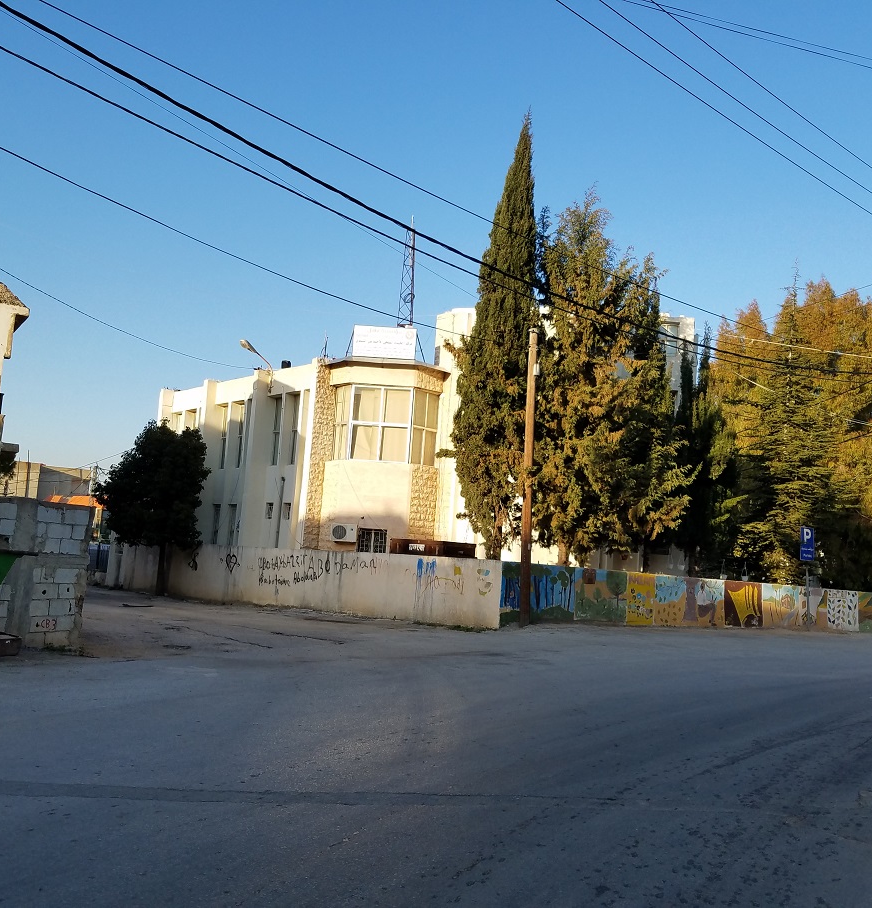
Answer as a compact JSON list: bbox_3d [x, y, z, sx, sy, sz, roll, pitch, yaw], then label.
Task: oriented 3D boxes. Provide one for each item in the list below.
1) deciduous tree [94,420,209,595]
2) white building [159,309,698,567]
[{"bbox_3d":[-9.545,1.724,30.024,3.800,5.700,3.700,3,-7,0],"label":"deciduous tree"},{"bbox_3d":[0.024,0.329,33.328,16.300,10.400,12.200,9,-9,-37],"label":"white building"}]

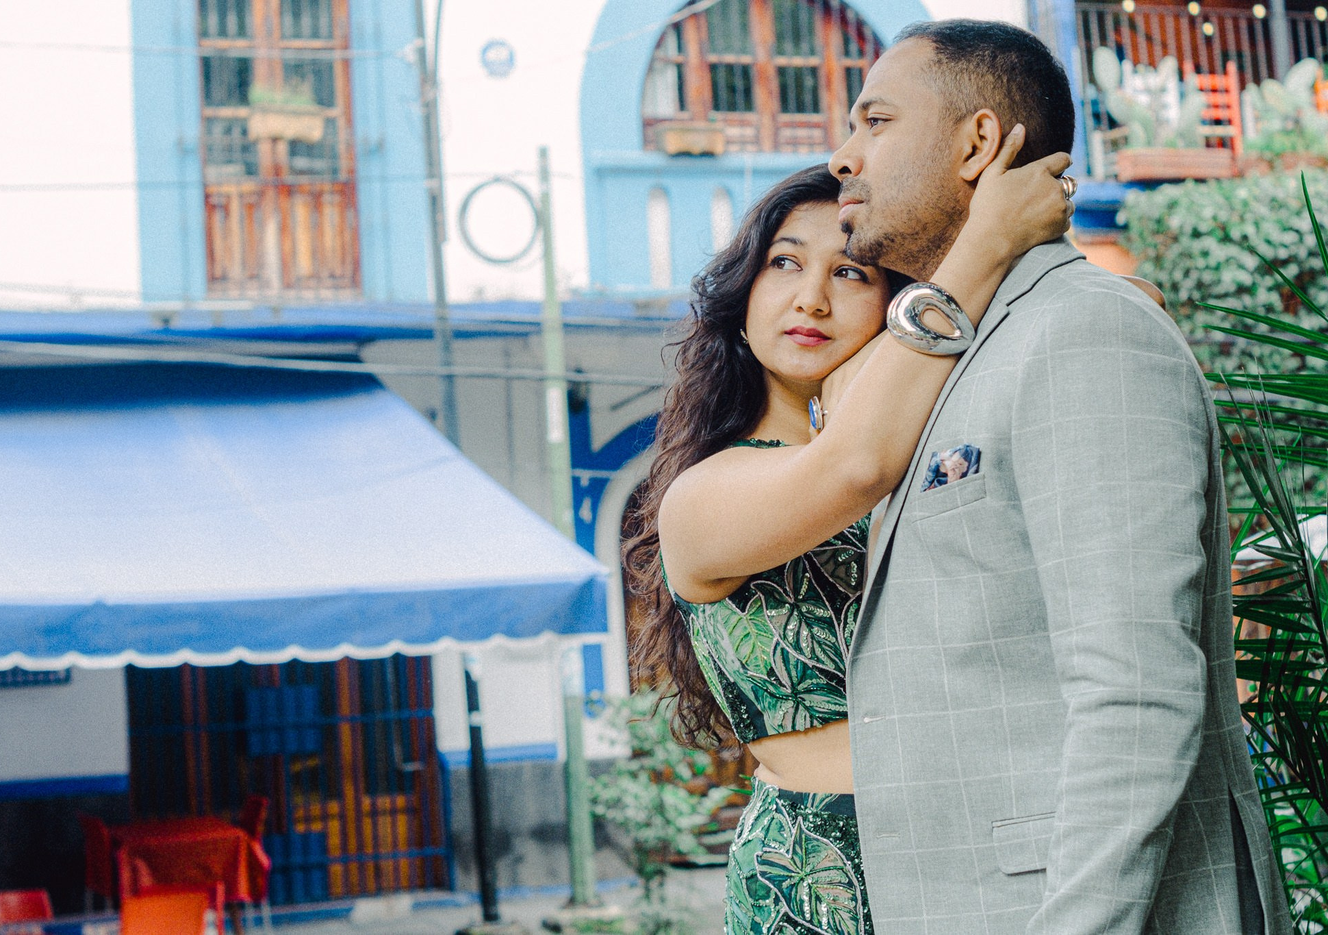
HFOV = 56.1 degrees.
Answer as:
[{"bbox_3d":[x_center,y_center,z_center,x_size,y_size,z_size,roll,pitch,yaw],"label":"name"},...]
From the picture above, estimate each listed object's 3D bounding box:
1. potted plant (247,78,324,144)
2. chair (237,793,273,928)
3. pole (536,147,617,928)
[{"bbox_3d":[-2.761,-2.602,9.104,0.517,0.450,0.240,-3,-3,-10],"label":"potted plant"},{"bbox_3d":[-2.984,2.757,8.399,0.550,0.870,0.550,-1,-4,-31],"label":"chair"},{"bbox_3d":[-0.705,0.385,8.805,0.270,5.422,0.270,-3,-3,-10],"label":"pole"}]

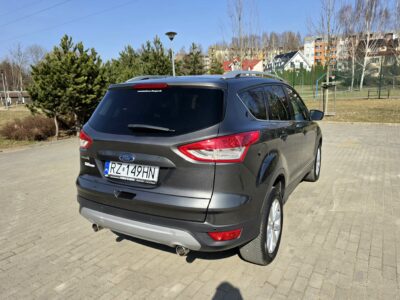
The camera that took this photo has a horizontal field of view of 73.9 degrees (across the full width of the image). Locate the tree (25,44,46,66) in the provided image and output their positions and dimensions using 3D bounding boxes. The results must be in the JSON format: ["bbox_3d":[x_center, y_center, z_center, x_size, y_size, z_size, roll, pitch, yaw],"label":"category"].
[{"bbox_3d":[-25.993,-11.930,42.000,4.200,9.500,4.200,-8,12,-30],"label":"tree"}]

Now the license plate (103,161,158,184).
[{"bbox_3d":[-0.515,0.158,1.966,0.520,0.116,0.020,4,4,30],"label":"license plate"}]

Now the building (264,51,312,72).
[{"bbox_3d":[23.307,-22.517,70.000,8.300,7.600,10.500,-5,11,-19],"label":"building"}]

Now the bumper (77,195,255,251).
[{"bbox_3d":[-0.452,0.536,2.132,1.780,0.340,0.420,4,11,30],"label":"bumper"}]

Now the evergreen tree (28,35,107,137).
[{"bbox_3d":[-5.384,-2.580,10.800,3.000,4.150,2.900,-7,11,-25],"label":"evergreen tree"}]

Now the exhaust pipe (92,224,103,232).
[{"bbox_3d":[-0.869,0.659,2.303,0.080,0.076,0.120,4,11,30],"label":"exhaust pipe"}]

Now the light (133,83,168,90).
[{"bbox_3d":[-0.404,-0.495,2.081,0.355,0.042,0.050,4,11,30],"label":"light"}]

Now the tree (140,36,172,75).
[{"bbox_3d":[-2.455,-4.430,15.000,2.300,4.300,2.300,-3,10,-8],"label":"tree"}]

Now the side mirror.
[{"bbox_3d":[1.740,-0.508,3.921,0.210,0.165,0.130,4,11,30],"label":"side mirror"}]

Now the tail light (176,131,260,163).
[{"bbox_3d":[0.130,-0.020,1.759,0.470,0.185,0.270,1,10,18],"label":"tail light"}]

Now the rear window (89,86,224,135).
[{"bbox_3d":[-0.419,-0.297,2.096,1.310,0.430,0.130,4,-19,30],"label":"rear window"}]

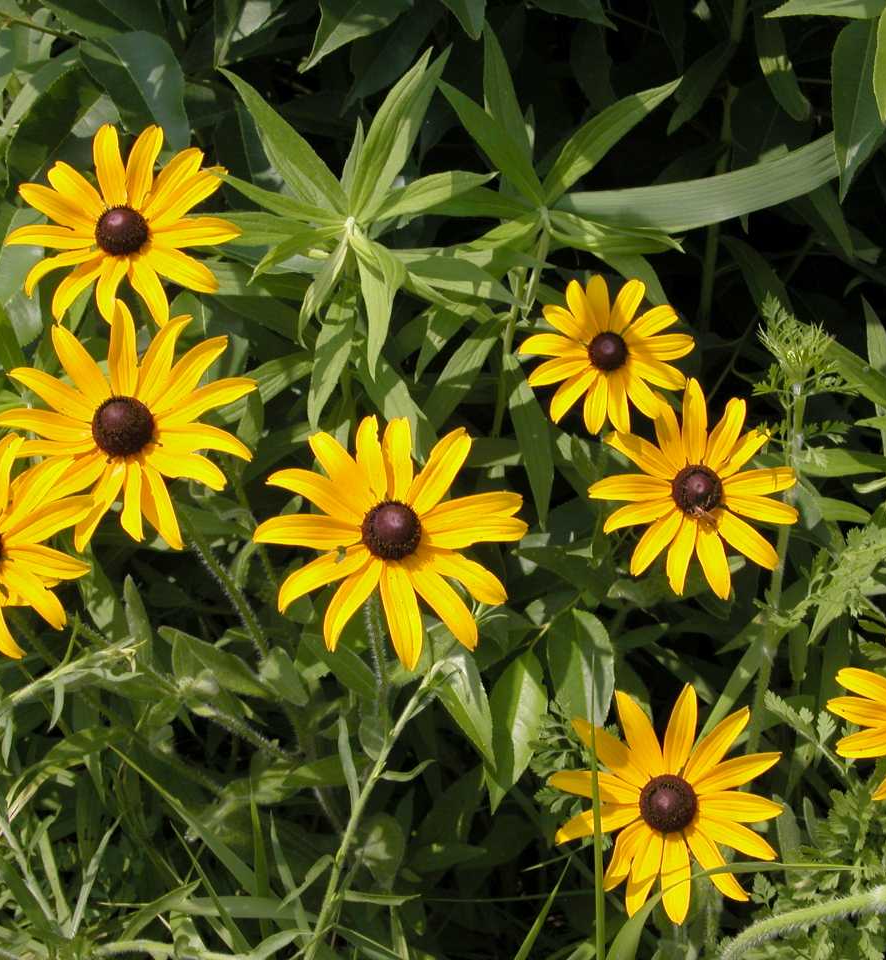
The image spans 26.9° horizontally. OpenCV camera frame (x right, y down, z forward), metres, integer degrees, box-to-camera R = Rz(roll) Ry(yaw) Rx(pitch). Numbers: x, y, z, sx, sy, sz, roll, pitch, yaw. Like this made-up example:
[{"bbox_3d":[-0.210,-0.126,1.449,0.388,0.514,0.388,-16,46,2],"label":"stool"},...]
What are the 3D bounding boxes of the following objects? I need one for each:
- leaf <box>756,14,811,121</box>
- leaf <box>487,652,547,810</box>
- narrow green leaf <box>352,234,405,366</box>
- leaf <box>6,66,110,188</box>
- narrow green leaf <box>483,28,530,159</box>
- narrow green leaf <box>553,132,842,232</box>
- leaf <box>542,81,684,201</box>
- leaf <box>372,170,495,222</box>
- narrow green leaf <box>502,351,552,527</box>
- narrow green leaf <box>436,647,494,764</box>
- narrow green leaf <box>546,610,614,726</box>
[{"bbox_3d":[0.162,-0.196,0.870,0.015,0.012,0.063,-13,71,-6],"label":"leaf"},{"bbox_3d":[0.026,0.088,0.652,0.020,0.013,0.060,15,75,-1],"label":"leaf"},{"bbox_3d":[-0.023,-0.060,0.615,0.015,0.044,0.014,-6,0,-2],"label":"narrow green leaf"},{"bbox_3d":[-0.139,-0.126,0.665,0.022,0.054,0.012,30,-11,-15],"label":"leaf"},{"bbox_3d":[0.029,-0.159,0.785,0.016,0.010,0.087,-13,70,-6],"label":"narrow green leaf"},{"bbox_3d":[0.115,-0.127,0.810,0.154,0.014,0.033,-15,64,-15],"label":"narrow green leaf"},{"bbox_3d":[0.061,-0.122,0.662,0.015,0.011,0.080,48,64,-4],"label":"leaf"},{"bbox_3d":[-0.004,-0.111,0.715,0.057,0.011,0.014,-22,65,-10],"label":"leaf"},{"bbox_3d":[0.035,-0.017,0.745,0.015,0.010,0.079,-8,68,-4],"label":"narrow green leaf"},{"bbox_3d":[0.008,0.072,0.588,0.015,0.041,0.014,-19,7,-2],"label":"narrow green leaf"},{"bbox_3d":[0.047,0.066,0.618,0.022,0.050,0.012,-9,17,3],"label":"narrow green leaf"}]

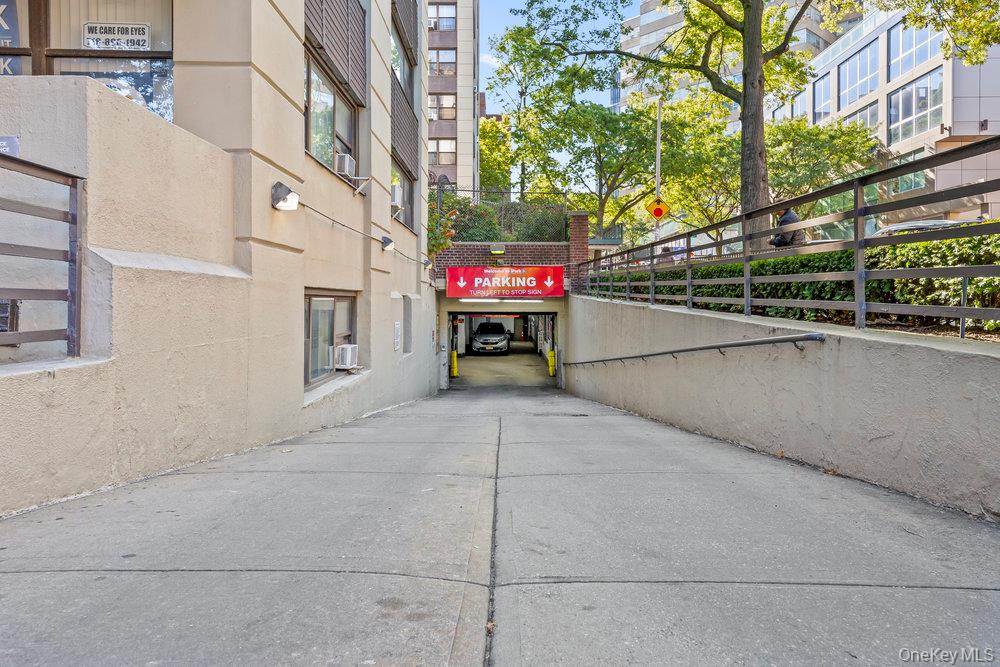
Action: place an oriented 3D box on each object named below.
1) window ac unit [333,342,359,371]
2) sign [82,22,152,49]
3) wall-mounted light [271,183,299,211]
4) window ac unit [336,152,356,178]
[{"bbox_3d":[-2.200,0.320,9.200,0.380,0.290,0.430,0,2,0],"label":"window ac unit"},{"bbox_3d":[-3.240,-2.510,5.640,0.570,0.235,0.012,0,2,0],"label":"sign"},{"bbox_3d":[-1.920,-1.220,6.040,0.190,0.240,0.320,0,2,0],"label":"wall-mounted light"},{"bbox_3d":[-2.240,-2.300,9.250,0.370,0.280,0.420,0,2,0],"label":"window ac unit"}]

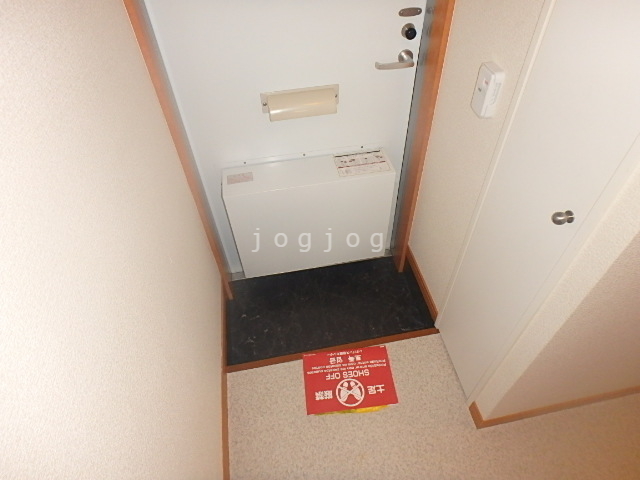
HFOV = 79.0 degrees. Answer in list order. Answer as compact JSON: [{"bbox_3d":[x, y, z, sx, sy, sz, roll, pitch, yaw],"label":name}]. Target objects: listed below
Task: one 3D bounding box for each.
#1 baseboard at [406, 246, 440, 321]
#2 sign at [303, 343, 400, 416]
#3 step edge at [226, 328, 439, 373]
[{"bbox_3d":[0.419,0.167,1.602,0.012,0.060,0.360,-9,47,-6],"label":"baseboard"},{"bbox_3d":[0.099,0.474,1.330,0.299,0.010,0.211,-6,47,-3],"label":"sign"},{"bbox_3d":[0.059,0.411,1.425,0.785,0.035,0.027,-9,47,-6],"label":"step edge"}]

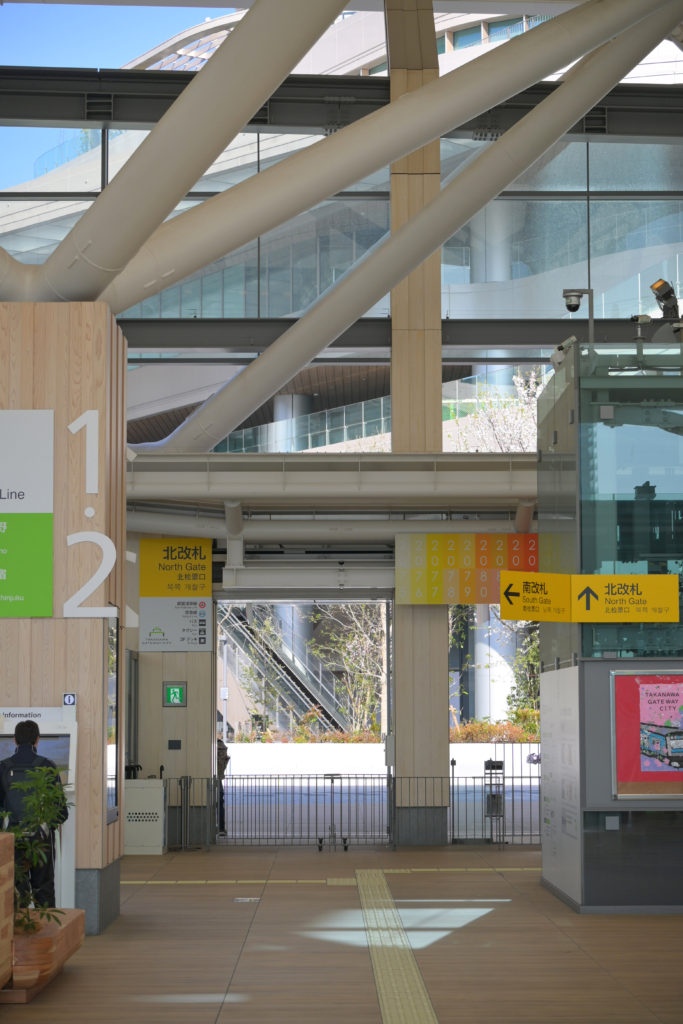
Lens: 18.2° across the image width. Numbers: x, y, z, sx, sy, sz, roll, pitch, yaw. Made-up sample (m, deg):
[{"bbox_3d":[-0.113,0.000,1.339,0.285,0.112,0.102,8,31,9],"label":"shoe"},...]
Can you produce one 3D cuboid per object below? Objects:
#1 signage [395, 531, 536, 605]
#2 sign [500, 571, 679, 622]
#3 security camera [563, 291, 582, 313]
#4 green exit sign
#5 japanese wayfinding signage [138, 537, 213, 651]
[{"bbox_3d":[1.589,0.713,27.051,1.819,0.919,0.080,0,-5,0],"label":"signage"},{"bbox_3d":[2.028,0.720,17.878,1.676,0.402,0.429,2,-6,-18],"label":"sign"},{"bbox_3d":[2.047,-1.862,18.865,0.172,0.199,0.172,0,-5,0],"label":"security camera"},{"bbox_3d":[-2.090,2.295,26.837,0.309,0.319,0.060,0,-5,0],"label":"green exit sign"},{"bbox_3d":[-2.081,1.050,26.891,0.913,1.442,0.080,0,-5,0],"label":"japanese wayfinding signage"}]

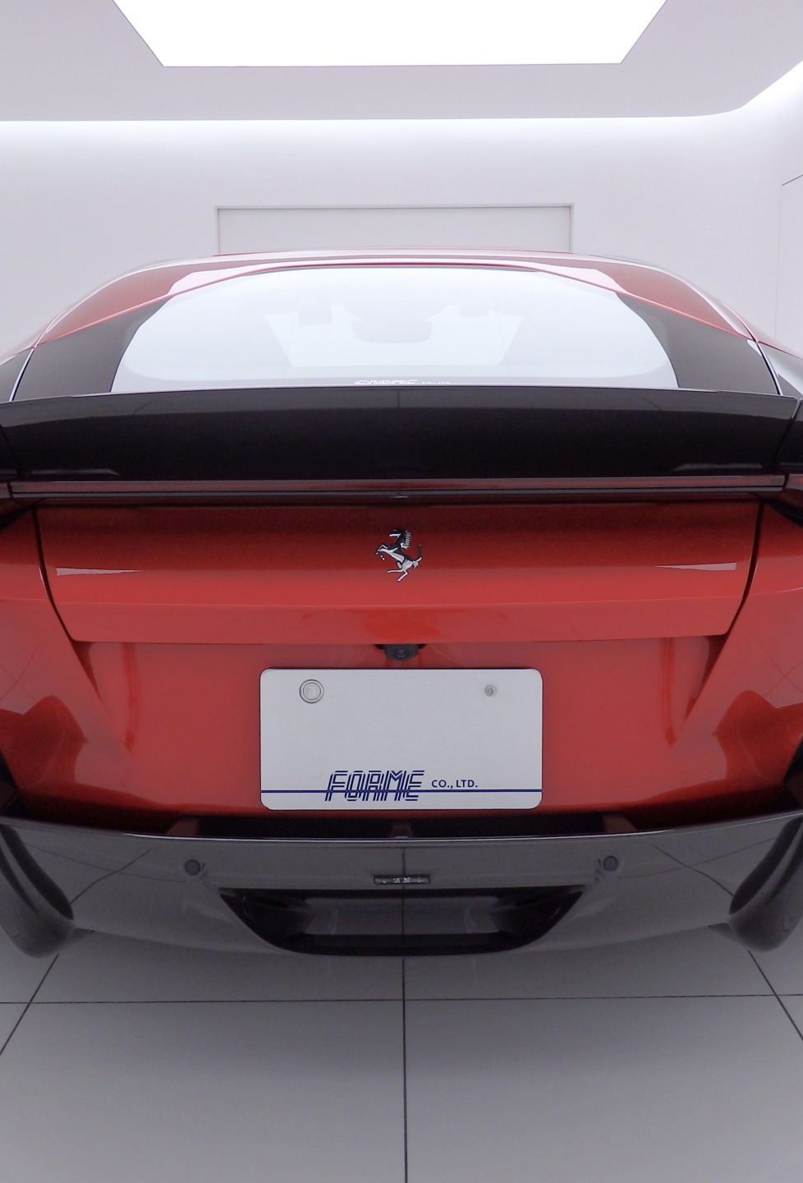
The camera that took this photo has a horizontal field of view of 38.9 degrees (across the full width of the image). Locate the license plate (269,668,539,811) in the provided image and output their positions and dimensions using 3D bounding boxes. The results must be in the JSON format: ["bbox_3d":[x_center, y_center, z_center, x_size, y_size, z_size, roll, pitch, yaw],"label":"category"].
[{"bbox_3d":[0.001,0.174,1.335,0.330,0.165,0.015,0,1,0],"label":"license plate"}]

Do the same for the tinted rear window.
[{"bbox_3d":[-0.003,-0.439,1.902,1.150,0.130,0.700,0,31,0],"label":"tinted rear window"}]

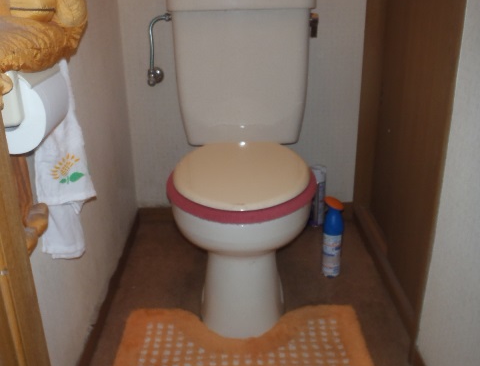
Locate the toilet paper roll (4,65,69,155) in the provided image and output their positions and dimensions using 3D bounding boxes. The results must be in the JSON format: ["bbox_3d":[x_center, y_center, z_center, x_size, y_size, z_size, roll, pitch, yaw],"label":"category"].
[{"bbox_3d":[-0.321,-0.112,0.757,0.111,0.111,0.112,-1,23,0],"label":"toilet paper roll"}]

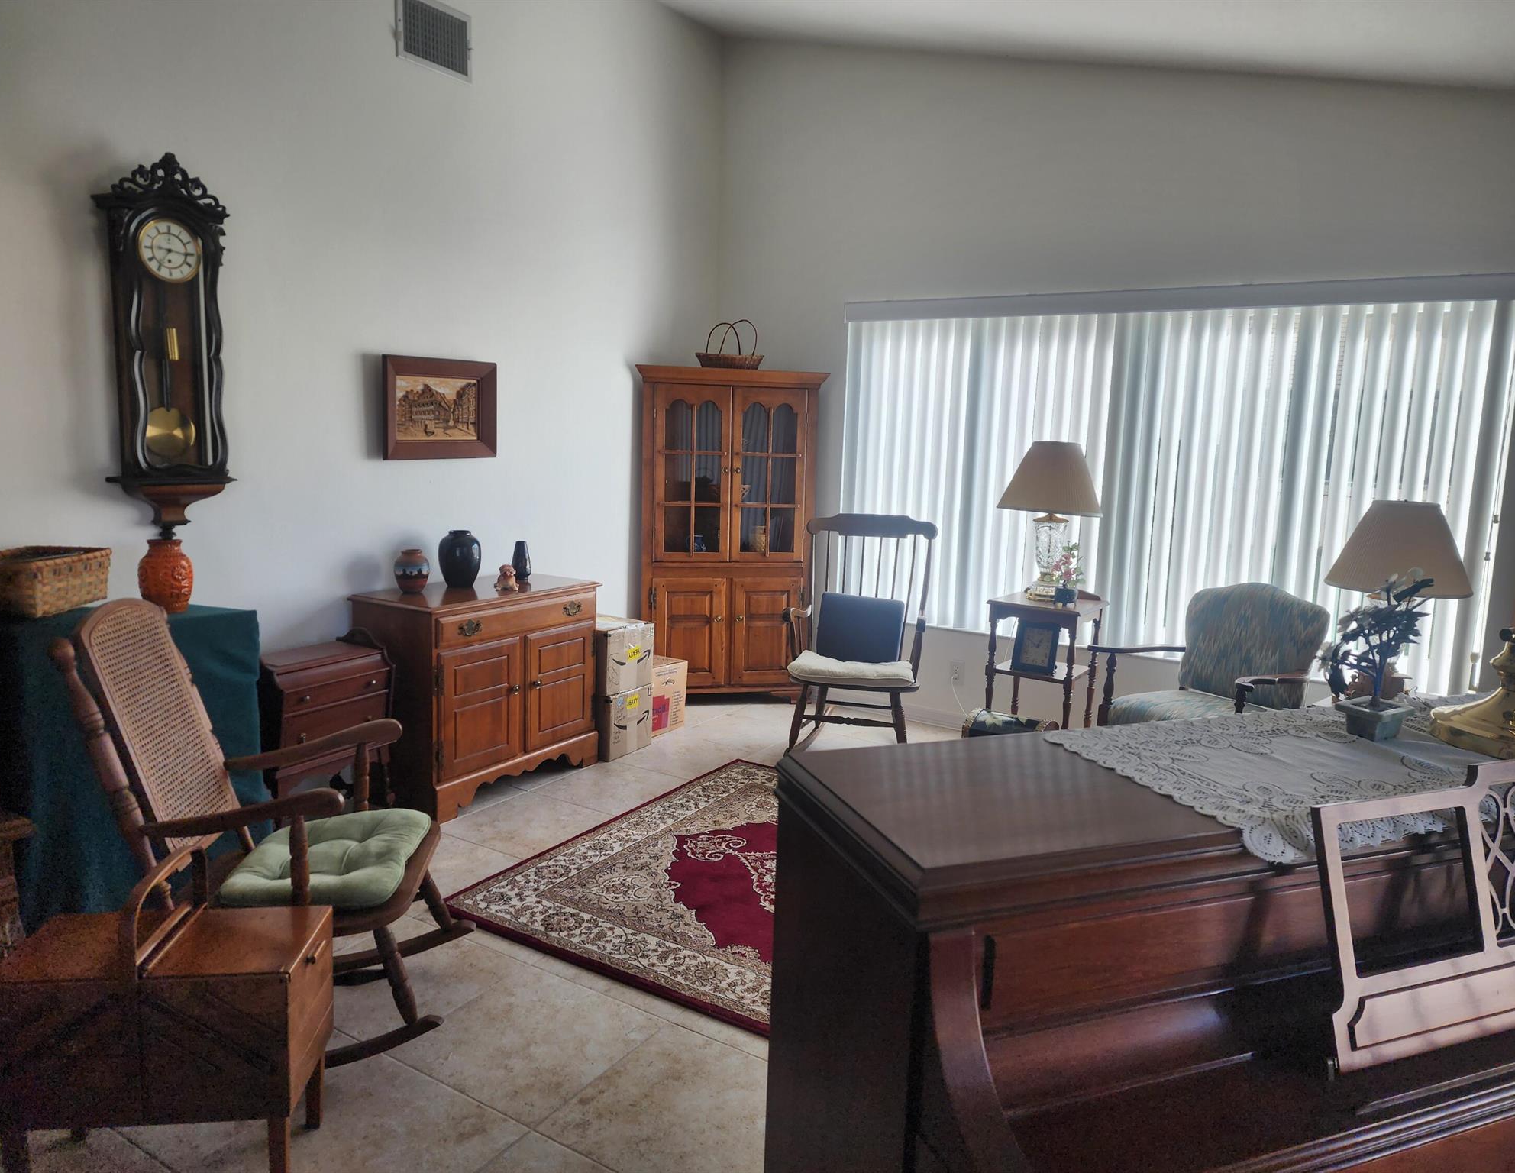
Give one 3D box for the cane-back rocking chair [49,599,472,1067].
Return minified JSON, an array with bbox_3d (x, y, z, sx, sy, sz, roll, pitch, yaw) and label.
[{"bbox_3d":[-1.111,0.522,2.421,0.790,1.000,0.580,1,9,-6],"label":"cane-back rocking chair"}]

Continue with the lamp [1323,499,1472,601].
[{"bbox_3d":[2.175,0.046,3.544,0.432,0.664,0.432,7,10,32],"label":"lamp"}]

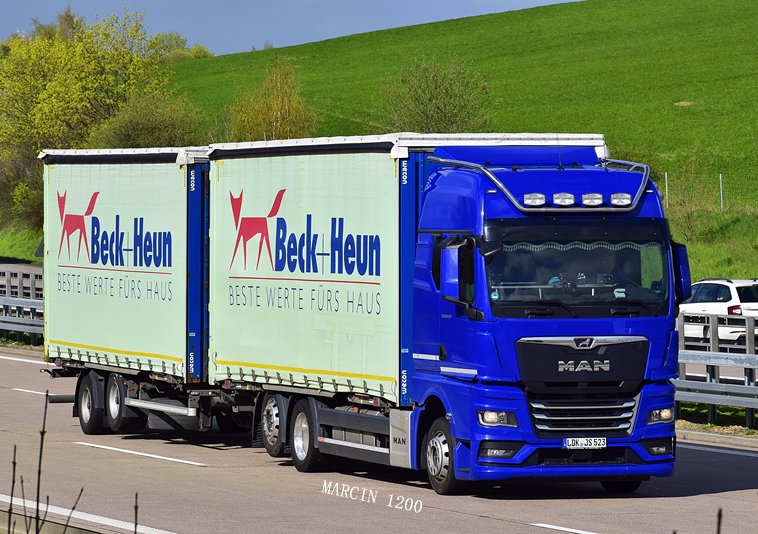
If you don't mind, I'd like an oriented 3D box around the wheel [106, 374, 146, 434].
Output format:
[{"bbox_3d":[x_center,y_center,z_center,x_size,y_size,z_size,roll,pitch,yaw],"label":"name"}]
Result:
[{"bbox_3d":[-3.668,1.946,56.418,0.380,0.880,0.880,0,0,-19],"label":"wheel"}]

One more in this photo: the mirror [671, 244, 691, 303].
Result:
[{"bbox_3d":[3.416,0.050,43.540,0.220,0.670,0.180,0,0,-19],"label":"mirror"}]

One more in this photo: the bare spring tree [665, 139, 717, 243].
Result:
[{"bbox_3d":[8.698,-2.136,108.000,1.500,2.950,1.500,0,0,0],"label":"bare spring tree"}]

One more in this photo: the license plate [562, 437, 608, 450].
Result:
[{"bbox_3d":[2.272,1.936,42.638,0.520,0.110,0.020,0,0,-19],"label":"license plate"}]

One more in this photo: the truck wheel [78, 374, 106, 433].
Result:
[{"bbox_3d":[-4.176,2.064,57.862,0.380,0.880,0.880,0,0,-19],"label":"truck wheel"}]

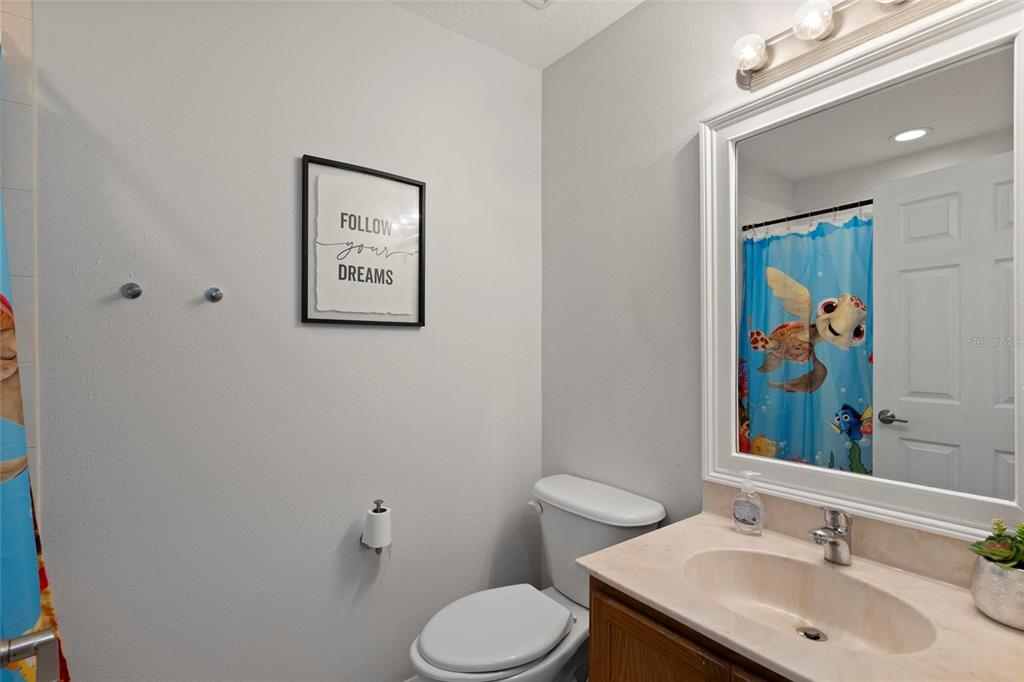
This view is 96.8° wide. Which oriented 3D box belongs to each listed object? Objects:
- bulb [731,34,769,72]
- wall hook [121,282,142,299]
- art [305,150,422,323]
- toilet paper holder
[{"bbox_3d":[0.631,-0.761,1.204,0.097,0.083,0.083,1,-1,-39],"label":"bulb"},{"bbox_3d":[-0.965,-0.127,1.154,0.037,0.037,0.042,1,-1,-36],"label":"wall hook"},{"bbox_3d":[-0.479,-0.311,1.516,0.403,0.516,0.024,1,-1,-36],"label":"art"},{"bbox_3d":[-0.437,0.596,1.473,0.078,0.172,0.116,1,-1,-36],"label":"toilet paper holder"}]

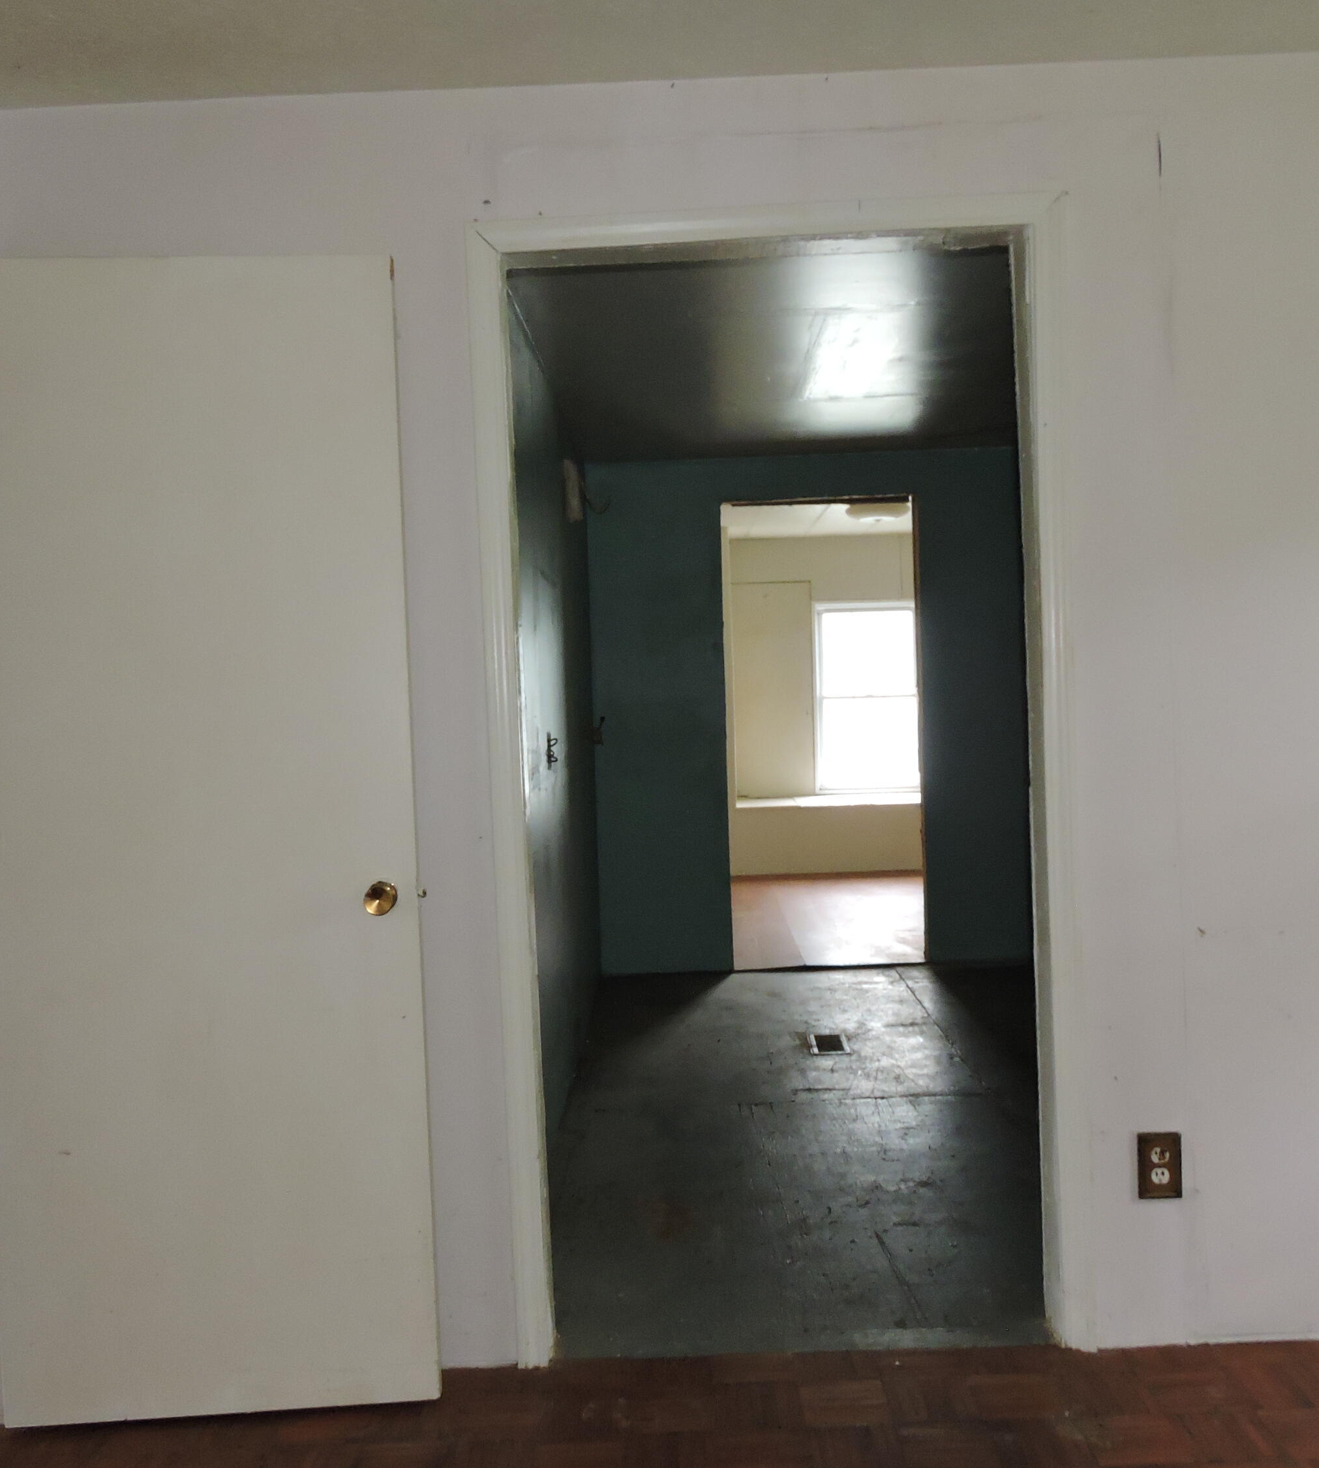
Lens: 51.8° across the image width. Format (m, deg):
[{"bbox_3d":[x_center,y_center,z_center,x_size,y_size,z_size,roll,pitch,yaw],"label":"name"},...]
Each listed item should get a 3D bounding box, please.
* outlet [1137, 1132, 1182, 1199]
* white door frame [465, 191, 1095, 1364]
[{"bbox_3d":[0.918,0.792,2.486,0.078,0.119,0.015,-2,2,1],"label":"outlet"},{"bbox_3d":[0.221,0.116,2.518,1.000,2.065,0.120,-2,2,1],"label":"white door frame"}]

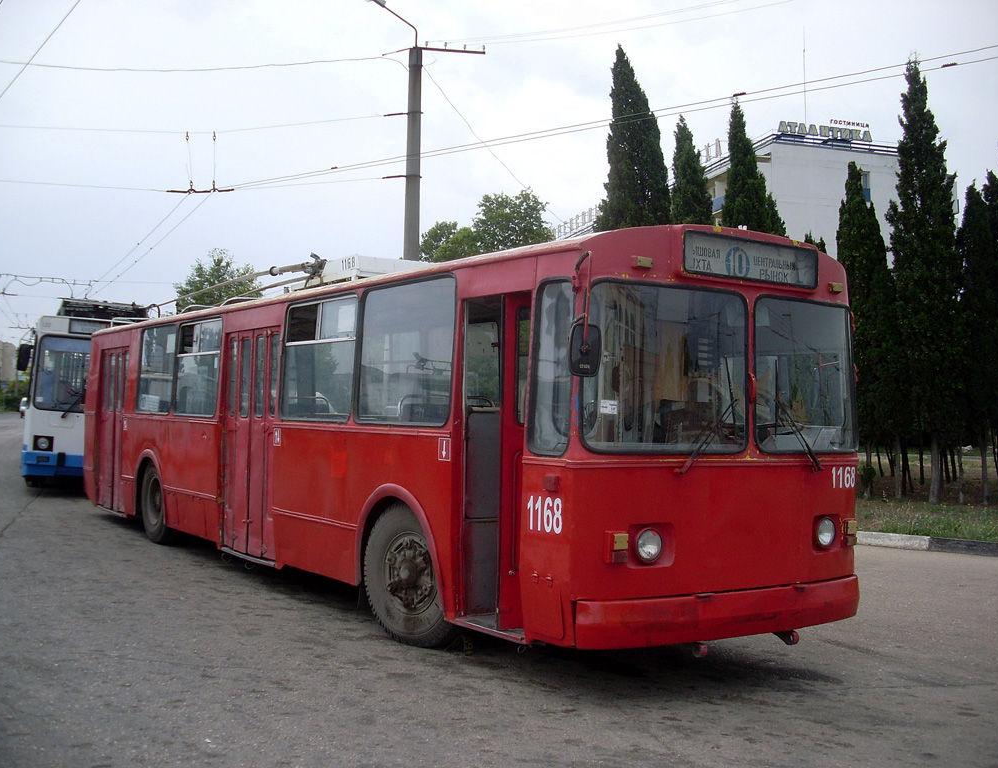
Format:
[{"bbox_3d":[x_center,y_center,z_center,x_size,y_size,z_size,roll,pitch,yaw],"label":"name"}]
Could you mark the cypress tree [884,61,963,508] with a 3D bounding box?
[{"bbox_3d":[7.062,-1.697,18.700,1.270,7.370,1.270,0,-1,21],"label":"cypress tree"}]

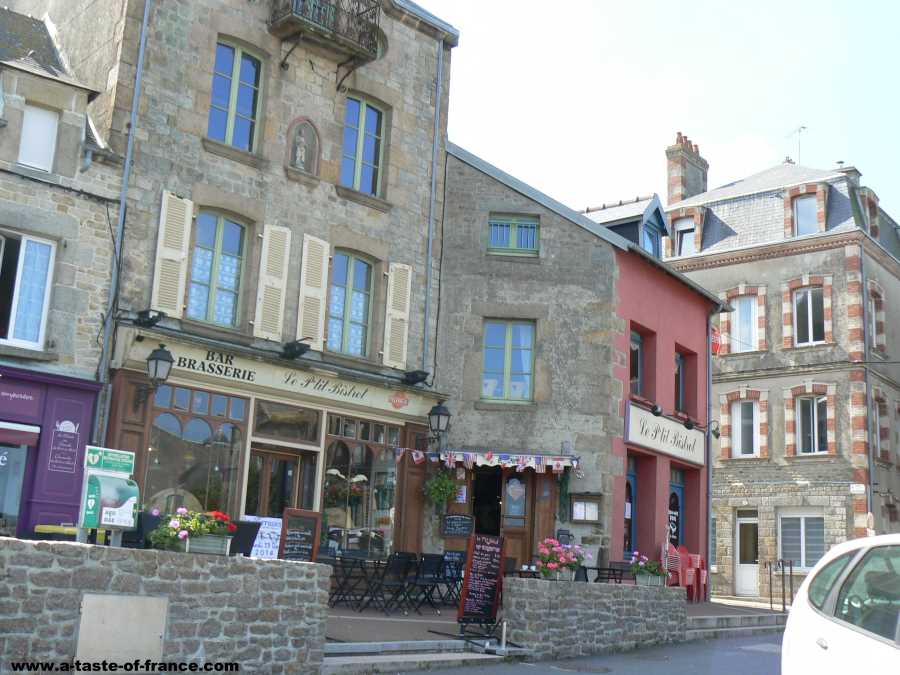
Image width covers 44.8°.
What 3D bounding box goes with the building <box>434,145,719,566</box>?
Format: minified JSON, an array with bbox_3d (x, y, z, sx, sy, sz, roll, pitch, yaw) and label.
[{"bbox_3d":[2.504,1.092,21.437,5.200,8.100,4.700,2,-14,4],"label":"building"}]

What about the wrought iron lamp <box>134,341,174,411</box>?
[{"bbox_3d":[-4.389,0.584,16.001,0.720,0.950,0.340,-10,-18,44],"label":"wrought iron lamp"}]

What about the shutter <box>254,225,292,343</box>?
[{"bbox_3d":[-2.957,-0.923,18.382,0.050,1.970,0.560,-10,-18,44],"label":"shutter"}]

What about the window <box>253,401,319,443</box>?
[{"bbox_3d":[-2.705,1.465,18.284,0.100,0.600,1.420,-10,-18,44],"label":"window"}]

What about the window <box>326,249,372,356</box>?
[{"bbox_3d":[-1.826,-0.603,19.823,0.100,1.860,0.970,-10,-18,44],"label":"window"}]

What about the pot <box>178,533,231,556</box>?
[{"bbox_3d":[-2.414,2.018,10.644,0.540,0.190,0.200,15,-18,-40],"label":"pot"}]

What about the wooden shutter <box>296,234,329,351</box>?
[{"bbox_3d":[-2.201,-0.713,17.664,0.500,1.840,0.050,15,-18,-40],"label":"wooden shutter"}]

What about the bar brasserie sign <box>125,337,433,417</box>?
[{"bbox_3d":[-2.526,0.787,18.198,0.180,0.520,6.150,-10,-18,44],"label":"bar brasserie sign"}]

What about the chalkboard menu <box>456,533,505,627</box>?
[{"bbox_3d":[0.376,2.838,12.795,0.480,1.050,0.350,0,-14,12],"label":"chalkboard menu"}]

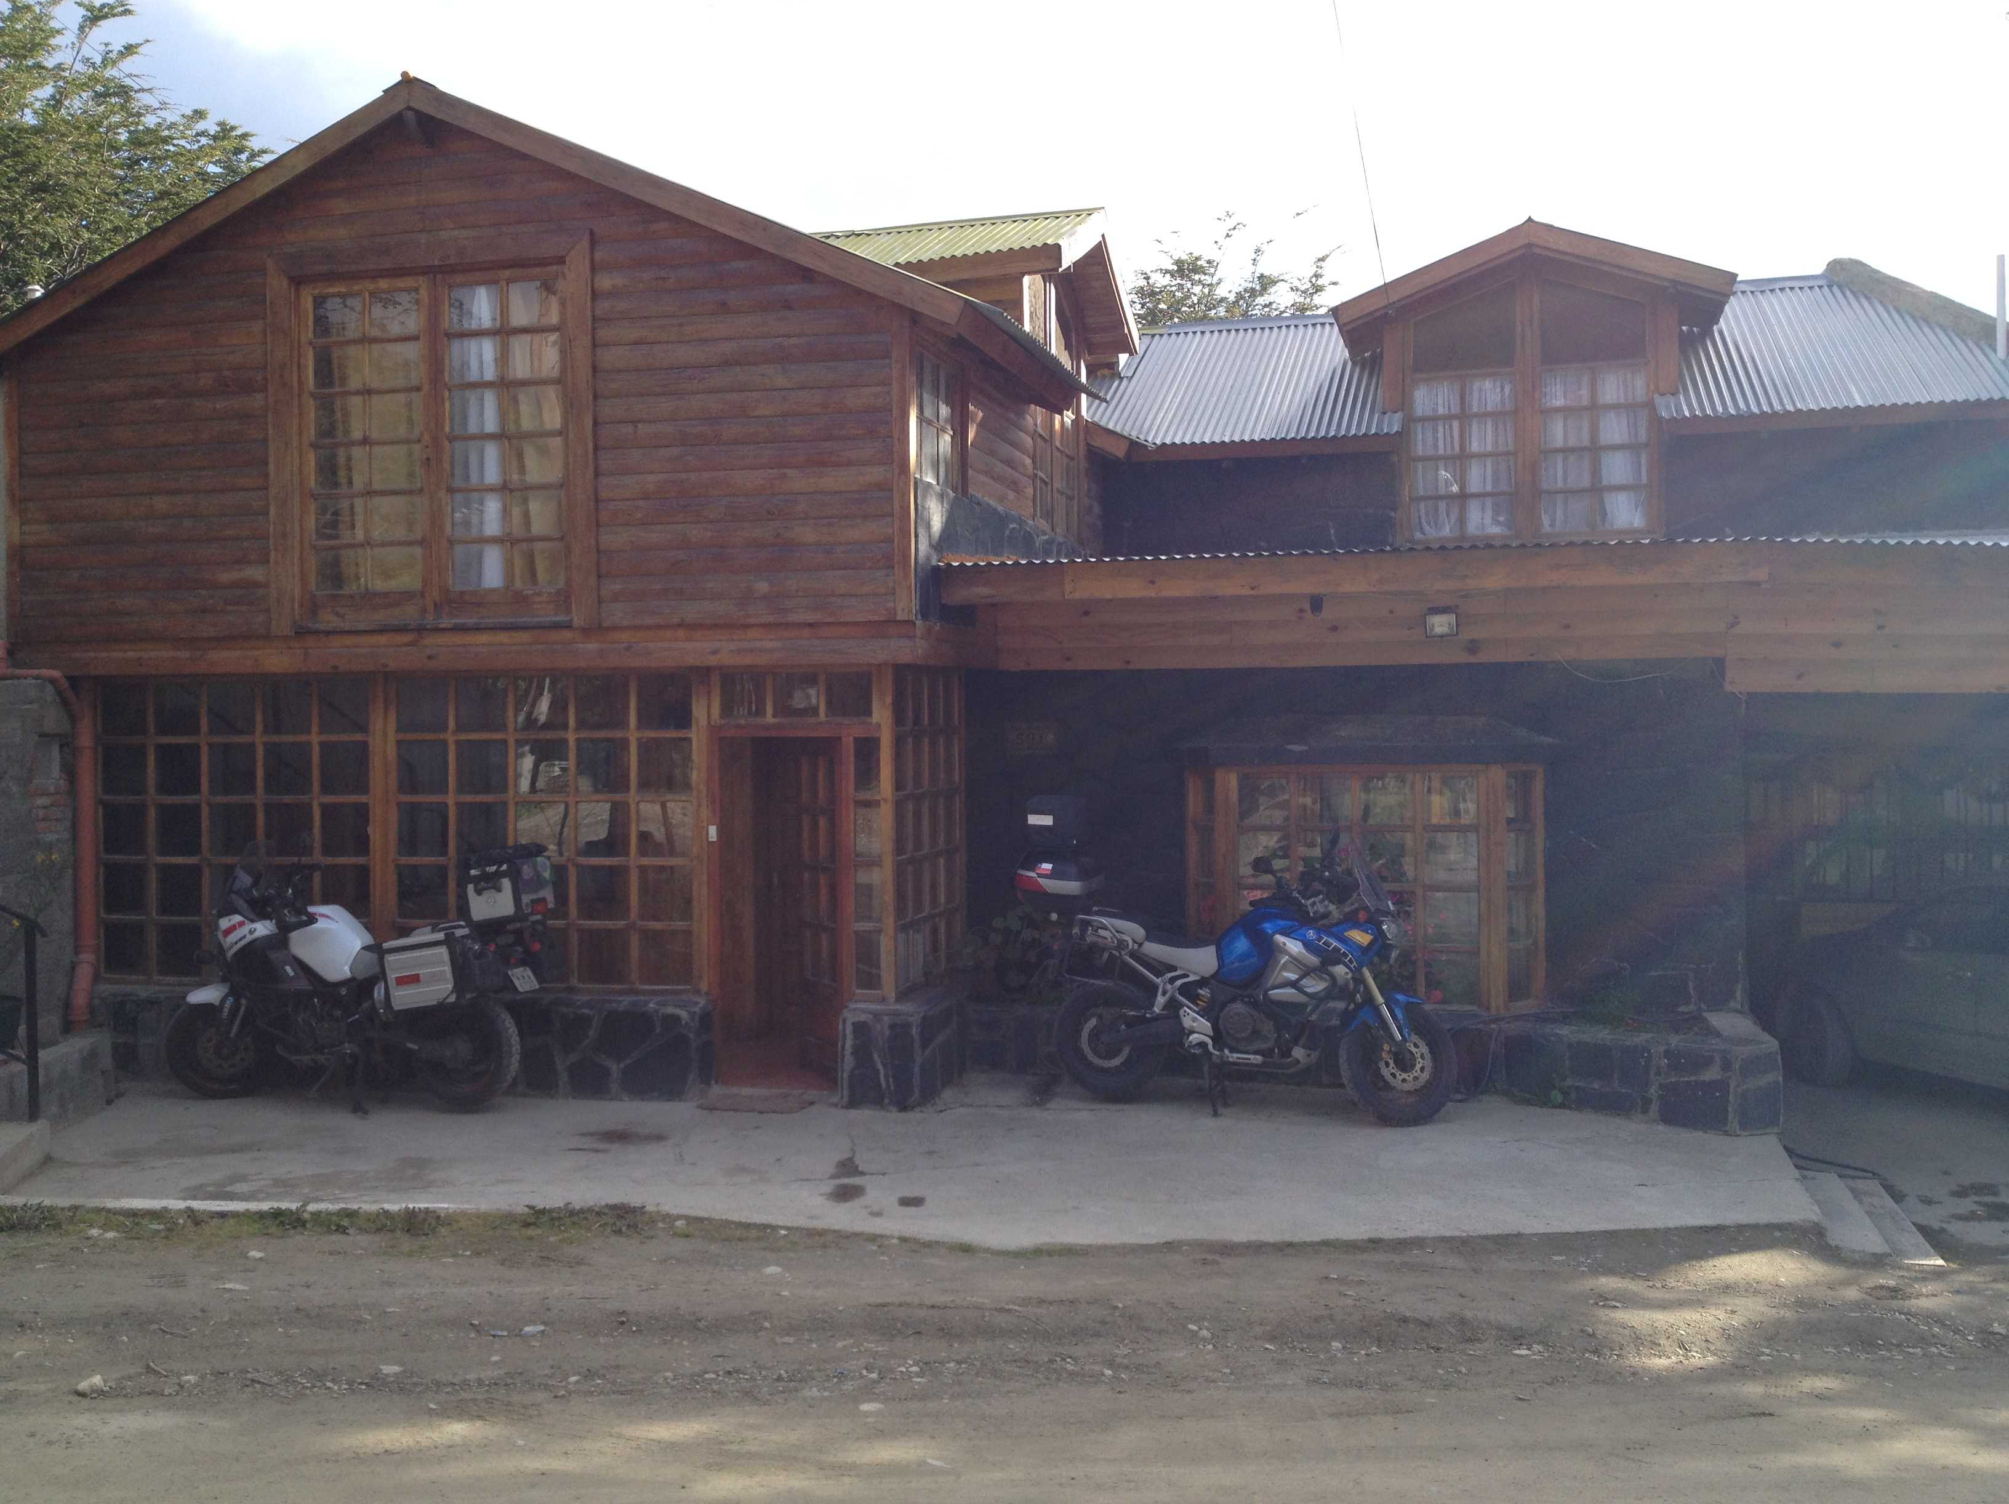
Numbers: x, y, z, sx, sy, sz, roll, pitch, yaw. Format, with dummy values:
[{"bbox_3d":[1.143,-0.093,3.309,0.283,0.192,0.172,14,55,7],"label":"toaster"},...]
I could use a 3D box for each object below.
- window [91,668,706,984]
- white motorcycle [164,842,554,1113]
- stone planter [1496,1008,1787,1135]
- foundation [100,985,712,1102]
[{"bbox_3d":[-3.521,0.443,11.575,3.835,1.768,0.120,0,0,15],"label":"window"},{"bbox_3d":[-3.433,1.165,10.560,2.360,1.390,1.020,0,0,20],"label":"white motorcycle"},{"bbox_3d":[3.110,1.582,10.077,1.300,0.450,0.950,0,0,15],"label":"stone planter"},{"bbox_3d":[-3.342,1.605,11.346,3.709,0.504,0.380,0,0,15],"label":"foundation"}]

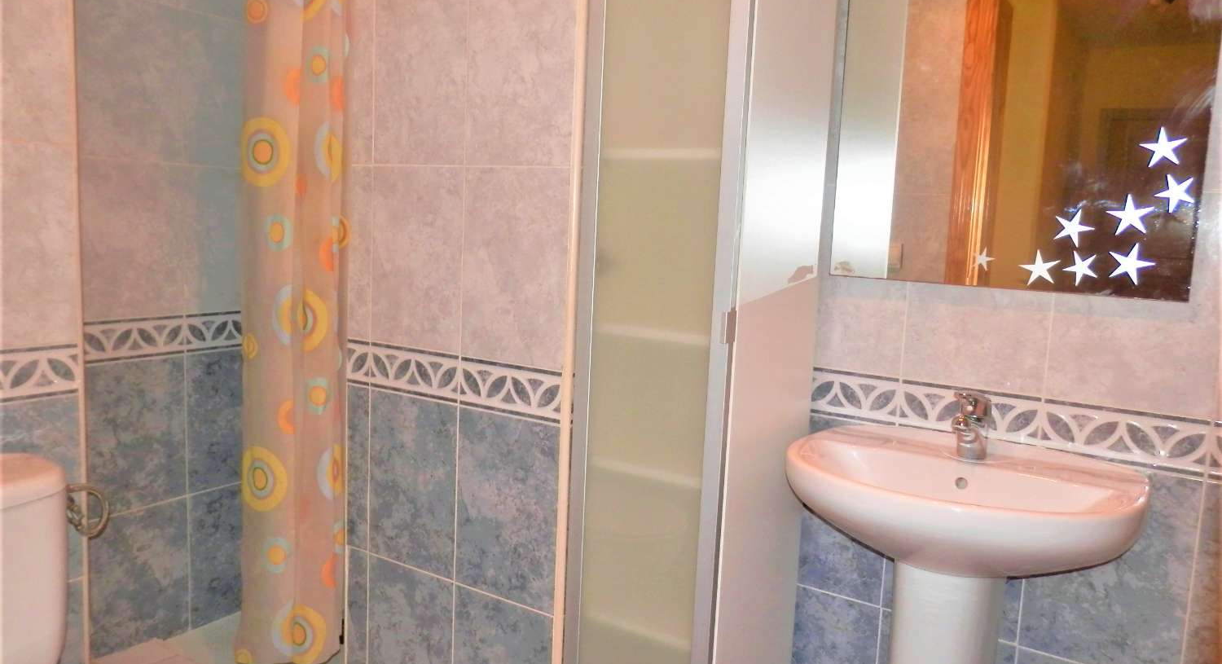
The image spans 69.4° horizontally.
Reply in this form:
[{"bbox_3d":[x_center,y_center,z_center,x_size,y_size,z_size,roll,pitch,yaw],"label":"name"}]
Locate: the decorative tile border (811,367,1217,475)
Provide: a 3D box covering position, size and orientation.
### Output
[{"bbox_3d":[0.682,0.151,1.589,0.667,0.095,0.010,7,9,34],"label":"decorative tile border"}]

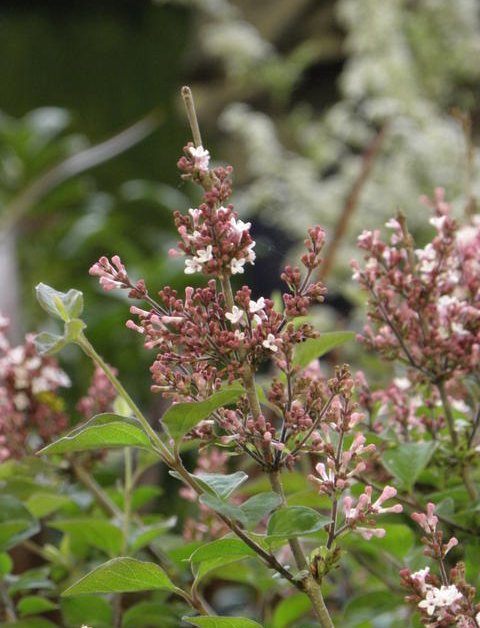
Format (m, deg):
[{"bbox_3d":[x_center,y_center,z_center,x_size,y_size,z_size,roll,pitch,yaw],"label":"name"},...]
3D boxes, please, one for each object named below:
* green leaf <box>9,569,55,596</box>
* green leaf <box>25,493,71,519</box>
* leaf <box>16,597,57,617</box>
[{"bbox_3d":[-0.093,0.120,1.810,0.021,0.013,0.015,0,7,0],"label":"green leaf"},{"bbox_3d":[-0.101,0.100,2.120,0.023,0.013,0.020,0,6,0],"label":"green leaf"},{"bbox_3d":[-0.090,0.130,1.800,0.018,0.009,0.013,0,7,0],"label":"leaf"}]

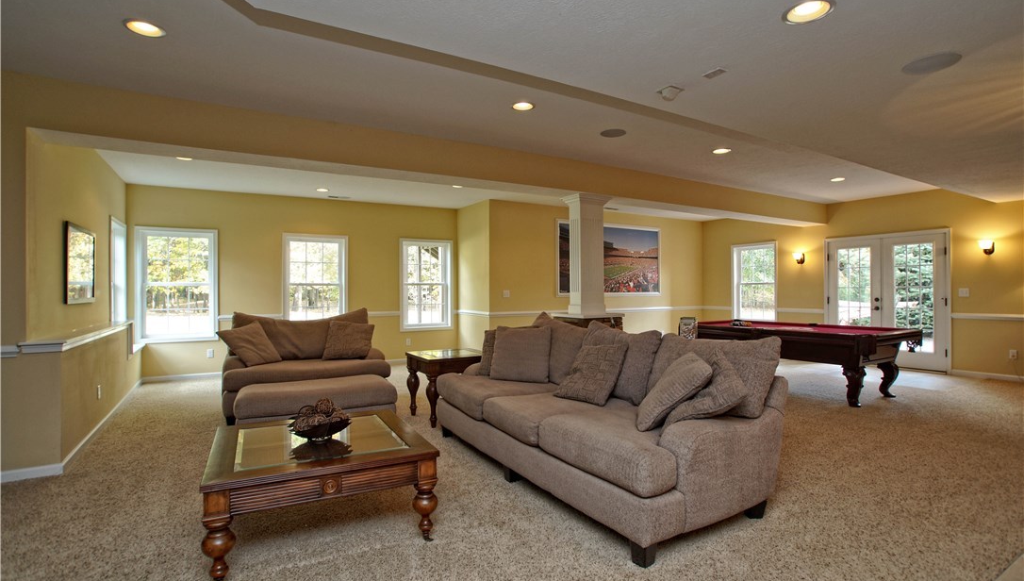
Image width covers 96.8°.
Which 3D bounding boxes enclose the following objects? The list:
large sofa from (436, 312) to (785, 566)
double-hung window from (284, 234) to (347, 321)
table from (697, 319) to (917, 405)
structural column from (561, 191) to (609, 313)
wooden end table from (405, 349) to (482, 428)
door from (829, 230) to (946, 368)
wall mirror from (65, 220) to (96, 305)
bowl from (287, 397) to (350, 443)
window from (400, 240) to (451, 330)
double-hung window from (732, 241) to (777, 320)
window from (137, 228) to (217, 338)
[{"bbox_3d":[0.429,0.781,3.343,1.090,1.000,2.350,-1,1,-32],"label":"large sofa"},{"bbox_3d":[-3.210,-0.086,7.438,0.961,1.623,0.120,-1,1,-32],"label":"double-hung window"},{"bbox_3d":[3.704,0.851,6.160,1.420,0.790,2.370,-1,1,-32],"label":"table"},{"bbox_3d":[0.861,-0.400,5.337,0.450,1.335,0.380,-1,1,-32],"label":"structural column"},{"bbox_3d":[-0.647,0.960,4.579,0.650,0.630,0.570,-1,1,-32],"label":"wooden end table"},{"bbox_3d":[6.112,0.137,7.489,0.140,2.178,1.668,-1,1,-32],"label":"door"},{"bbox_3d":[-3.980,-0.230,4.200,0.040,0.690,0.950,0,0,-32],"label":"wall mirror"},{"bbox_3d":[-1.029,0.704,2.452,0.330,0.220,0.310,0,1,-27],"label":"bowl"},{"bbox_3d":[-1.588,-0.095,8.459,1.020,1.642,0.120,-1,1,-32],"label":"window"},{"bbox_3d":[4.974,-0.177,9.310,0.120,1.545,0.939,-1,1,-32],"label":"double-hung window"},{"bbox_3d":[-4.740,-0.075,6.475,0.948,1.618,0.120,-1,1,-32],"label":"window"}]

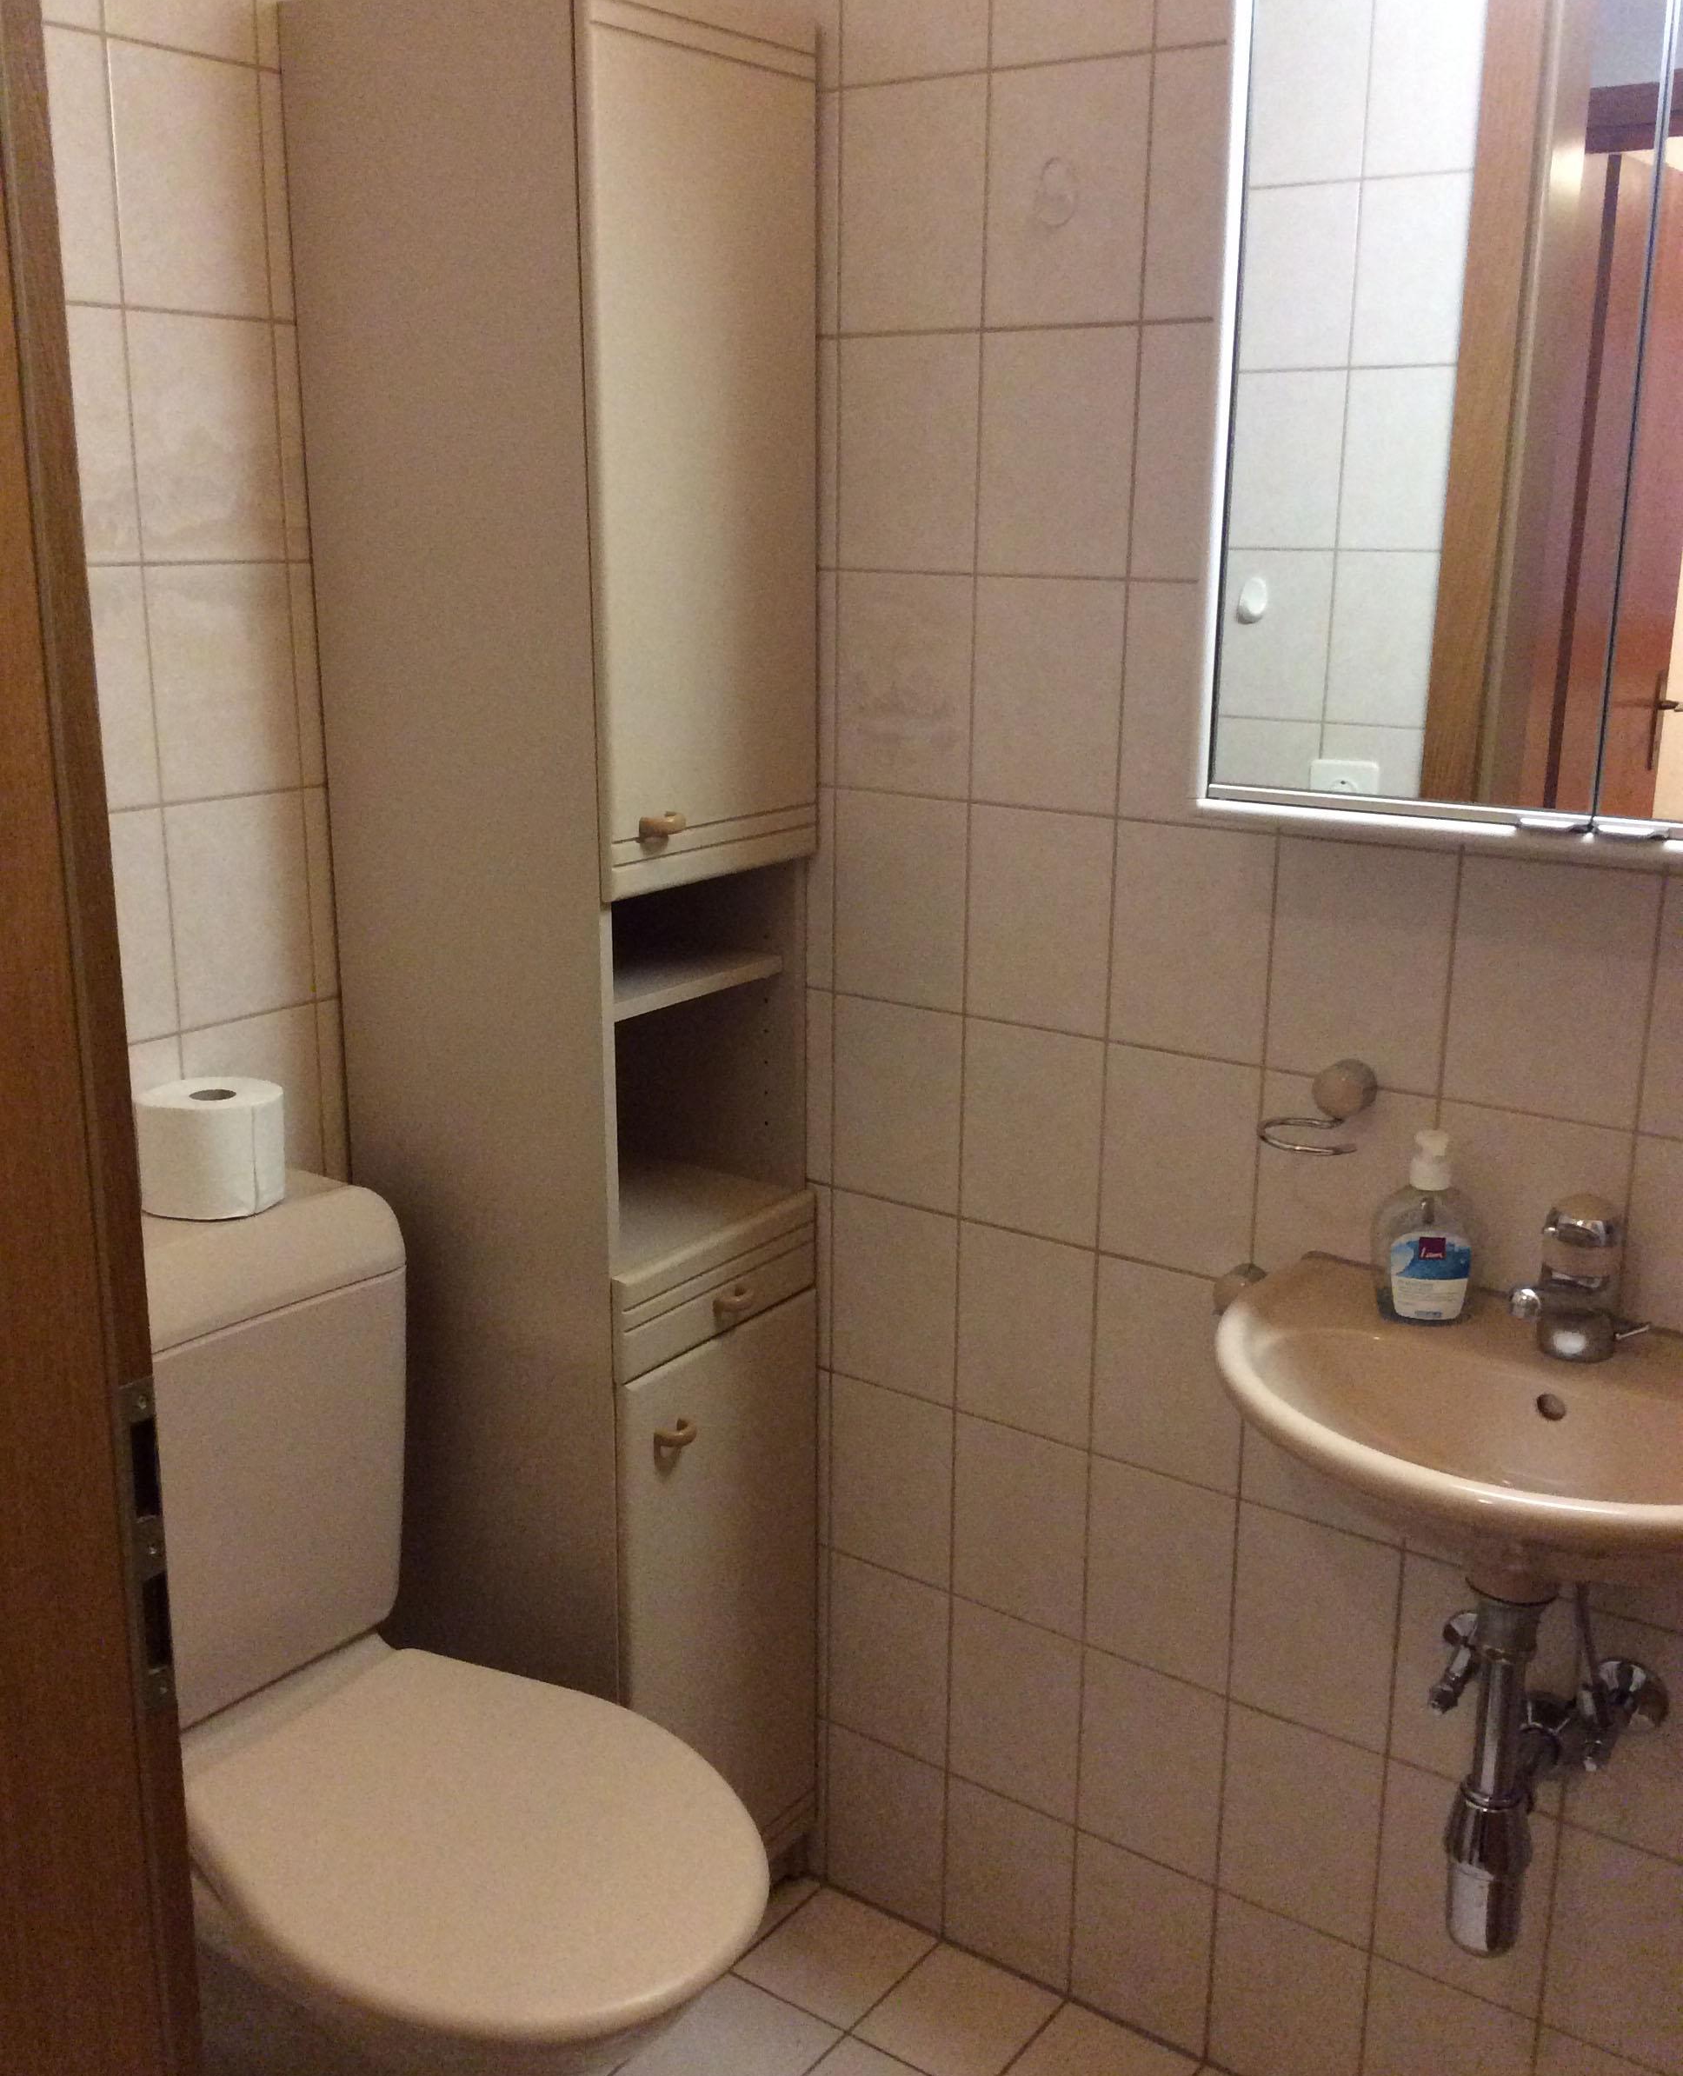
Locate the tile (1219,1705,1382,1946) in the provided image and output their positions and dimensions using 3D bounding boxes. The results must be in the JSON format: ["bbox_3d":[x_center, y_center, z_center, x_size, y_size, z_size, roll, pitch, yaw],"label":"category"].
[{"bbox_3d":[0.419,0.714,1.891,0.148,0.197,0.009,11,18,35],"label":"tile"}]

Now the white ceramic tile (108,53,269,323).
[{"bbox_3d":[-0.532,-0.696,1.698,0.010,0.198,0.149,11,18,34],"label":"white ceramic tile"}]

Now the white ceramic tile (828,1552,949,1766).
[{"bbox_3d":[0.051,0.641,2.148,0.148,0.197,0.009,11,18,35],"label":"white ceramic tile"}]

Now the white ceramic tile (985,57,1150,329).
[{"bbox_3d":[0.185,-0.687,1.703,0.149,0.198,0.010,11,18,34],"label":"white ceramic tile"}]

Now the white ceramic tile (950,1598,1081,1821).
[{"bbox_3d":[0.175,0.674,2.090,0.151,0.199,0.011,11,18,35],"label":"white ceramic tile"}]

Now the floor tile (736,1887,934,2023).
[{"bbox_3d":[-0.004,0.955,2.157,0.149,0.010,0.169,11,18,34],"label":"floor tile"}]

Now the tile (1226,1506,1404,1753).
[{"bbox_3d":[0.425,0.526,1.864,0.151,0.199,0.011,11,18,35],"label":"tile"}]

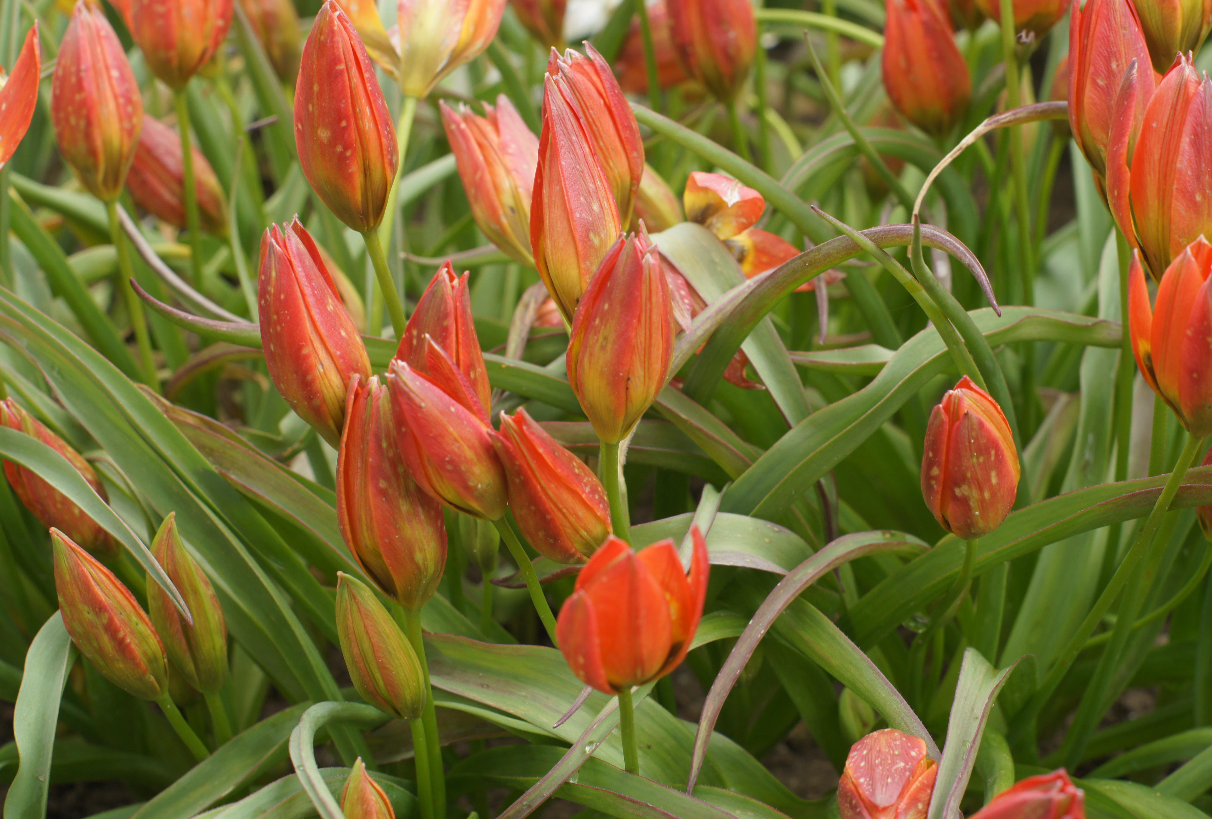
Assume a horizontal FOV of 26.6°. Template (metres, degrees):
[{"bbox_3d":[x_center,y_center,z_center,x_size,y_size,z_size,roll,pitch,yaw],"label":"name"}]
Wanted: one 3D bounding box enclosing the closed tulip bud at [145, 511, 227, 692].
[{"bbox_3d":[-0.119,0.056,0.730,0.021,0.053,0.021,-13,12,-10],"label":"closed tulip bud"}]

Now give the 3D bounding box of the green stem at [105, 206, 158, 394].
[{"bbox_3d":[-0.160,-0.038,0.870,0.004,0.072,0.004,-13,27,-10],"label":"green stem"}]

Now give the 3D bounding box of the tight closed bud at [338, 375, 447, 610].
[{"bbox_3d":[-0.060,0.023,0.725,0.027,0.067,0.027,-12,11,-5],"label":"tight closed bud"}]

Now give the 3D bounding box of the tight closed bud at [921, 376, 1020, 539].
[{"bbox_3d":[0.108,0.014,0.760,0.029,0.050,0.029,0,21,8],"label":"tight closed bud"}]

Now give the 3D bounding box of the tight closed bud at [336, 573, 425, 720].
[{"bbox_3d":[-0.062,0.066,0.710,0.017,0.046,0.017,-27,12,-7],"label":"tight closed bud"}]

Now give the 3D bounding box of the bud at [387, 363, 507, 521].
[{"bbox_3d":[-0.044,0.009,0.725,0.022,0.053,0.022,-35,16,-3],"label":"bud"}]

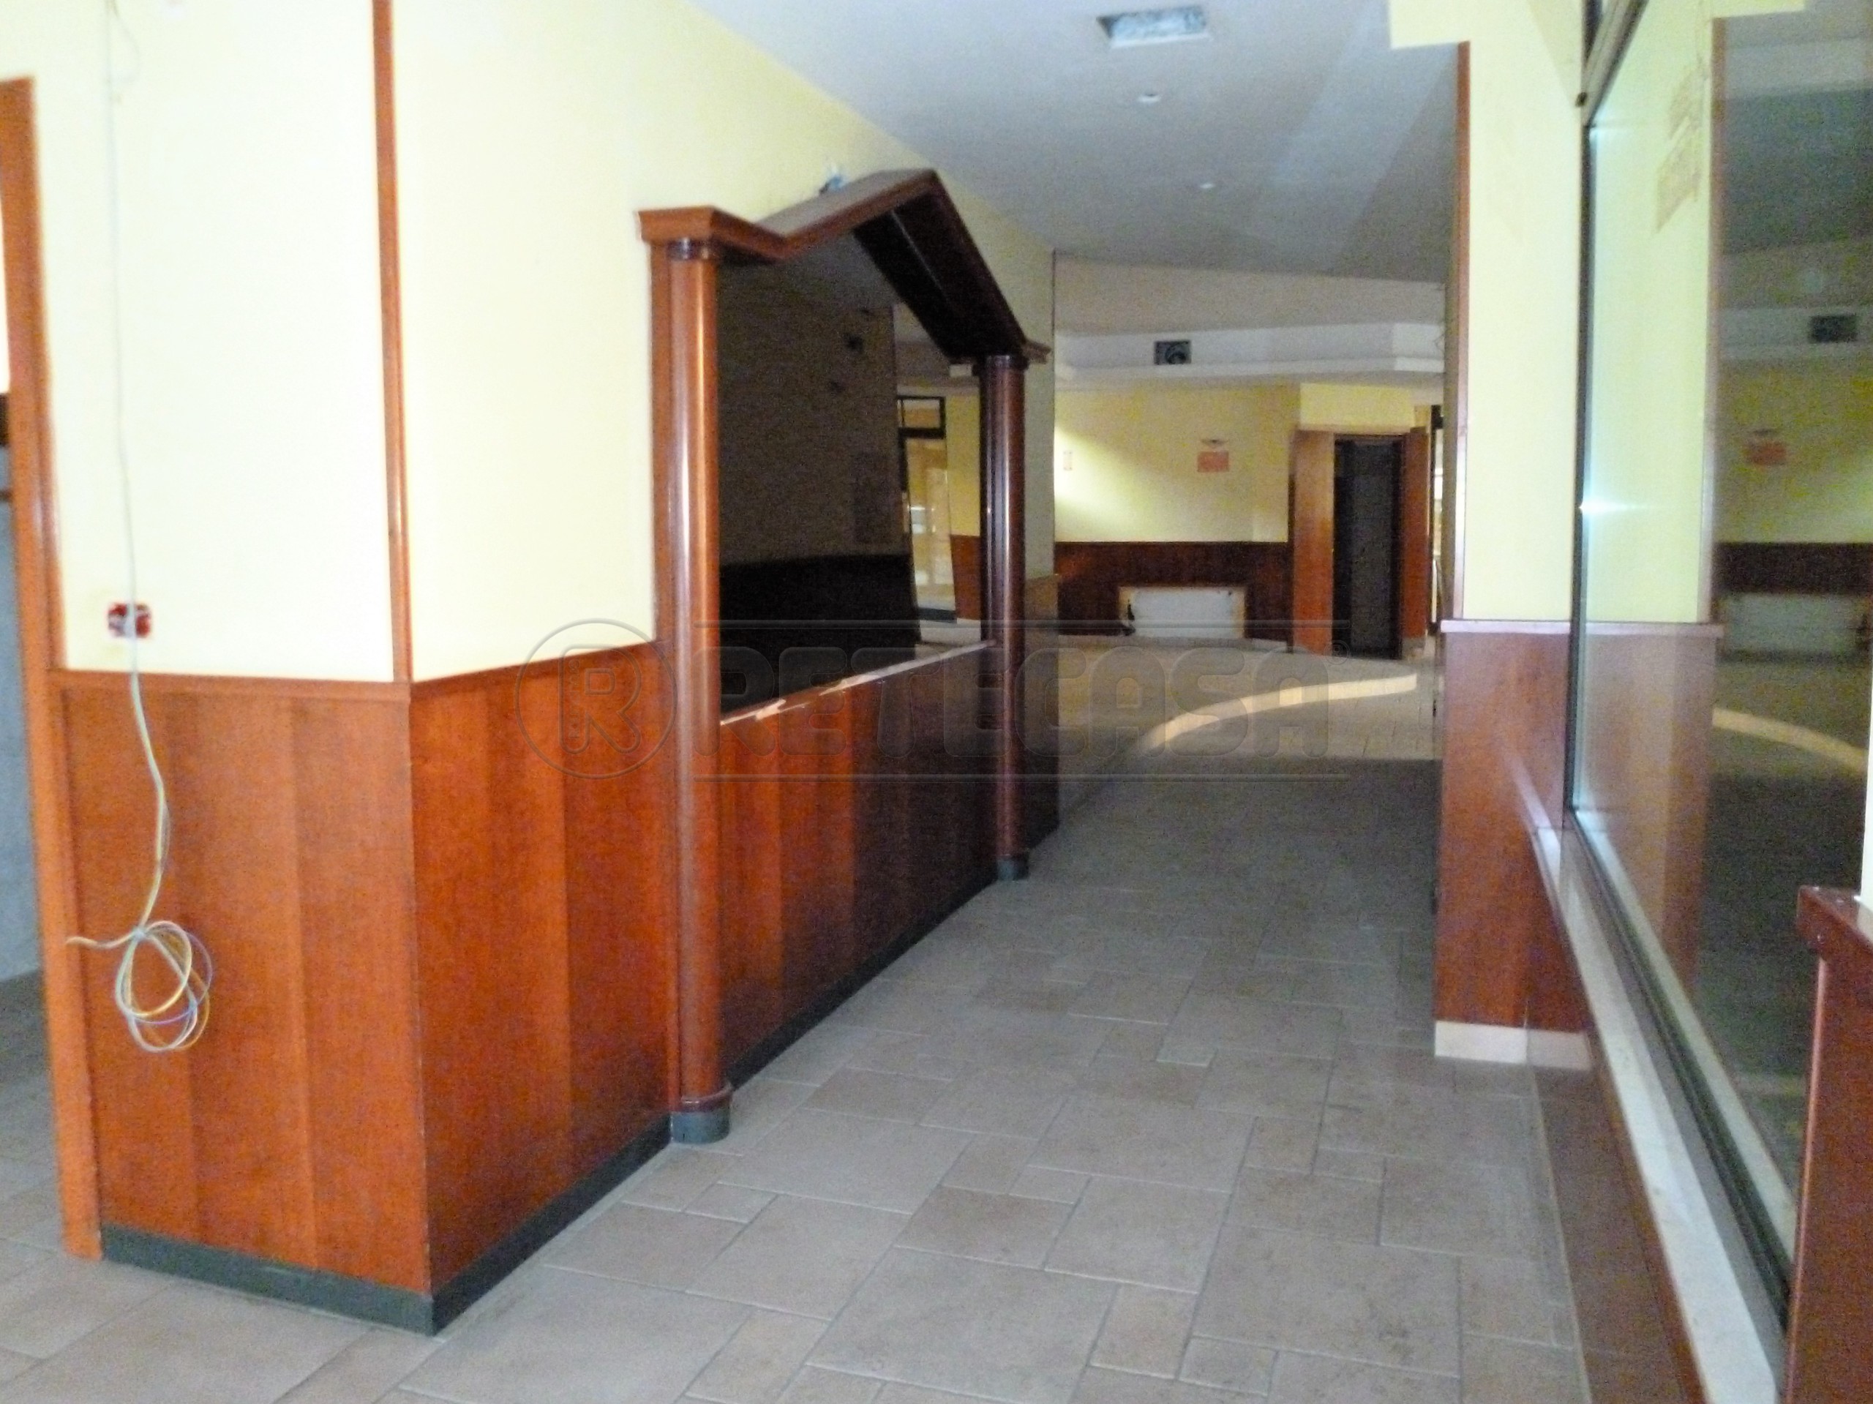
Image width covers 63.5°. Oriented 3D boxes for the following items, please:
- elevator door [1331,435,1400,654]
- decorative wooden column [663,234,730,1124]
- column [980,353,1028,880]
[{"bbox_3d":[4.261,-1.520,15.000,0.690,2.170,0.100,2,7,18],"label":"elevator door"},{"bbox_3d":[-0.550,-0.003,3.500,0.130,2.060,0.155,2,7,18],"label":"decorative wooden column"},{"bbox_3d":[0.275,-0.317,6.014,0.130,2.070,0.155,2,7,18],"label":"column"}]

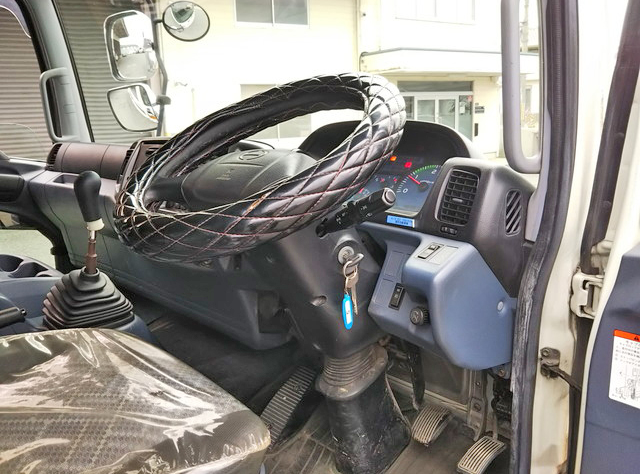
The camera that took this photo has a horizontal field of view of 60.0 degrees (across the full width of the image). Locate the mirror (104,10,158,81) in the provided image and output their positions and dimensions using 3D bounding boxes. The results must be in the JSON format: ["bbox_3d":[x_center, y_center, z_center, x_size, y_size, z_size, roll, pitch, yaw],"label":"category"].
[{"bbox_3d":[-0.872,-0.886,2.566,0.210,0.310,0.070,3,18,19],"label":"mirror"}]

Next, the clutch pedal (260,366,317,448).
[{"bbox_3d":[-0.086,0.445,1.442,0.080,0.045,0.230,10,56,44],"label":"clutch pedal"}]

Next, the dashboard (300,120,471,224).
[{"bbox_3d":[0.144,-0.137,1.103,0.390,0.190,0.150,10,9,44],"label":"dashboard"}]

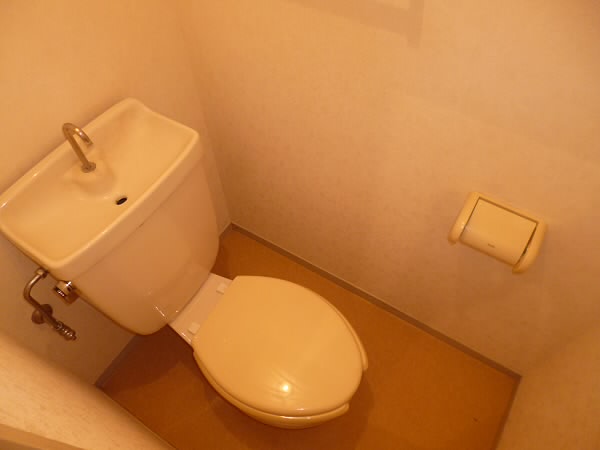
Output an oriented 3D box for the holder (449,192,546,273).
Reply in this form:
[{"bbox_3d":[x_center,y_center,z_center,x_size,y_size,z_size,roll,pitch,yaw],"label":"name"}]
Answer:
[{"bbox_3d":[0.432,0.023,0.929,0.170,0.104,0.096,27,60,18],"label":"holder"}]

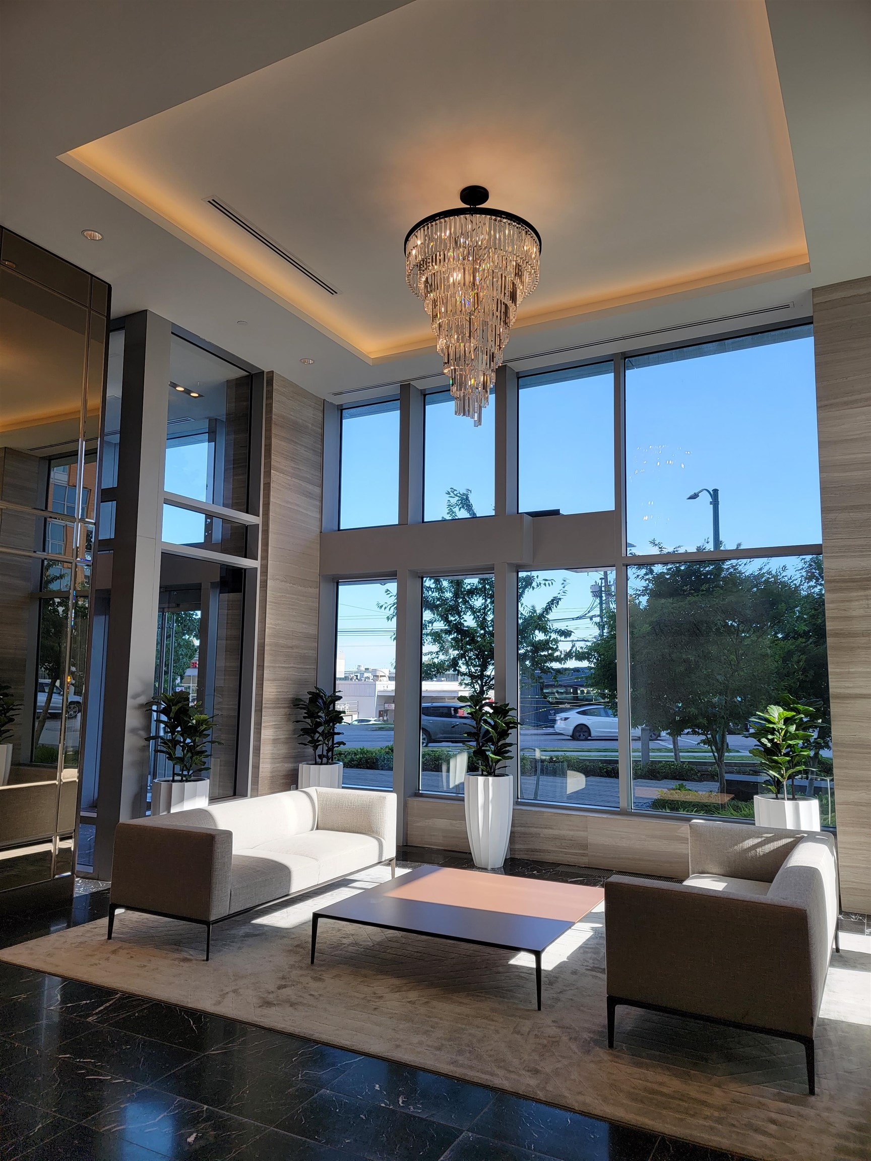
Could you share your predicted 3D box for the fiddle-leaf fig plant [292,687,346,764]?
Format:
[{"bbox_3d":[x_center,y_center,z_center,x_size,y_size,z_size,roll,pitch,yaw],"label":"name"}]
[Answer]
[{"bbox_3d":[-1.151,1.460,8.066,0.550,0.760,0.530,-3,-8,27],"label":"fiddle-leaf fig plant"}]

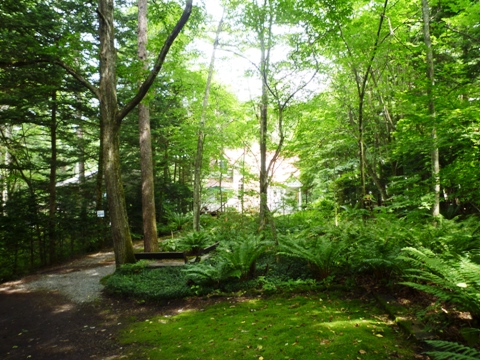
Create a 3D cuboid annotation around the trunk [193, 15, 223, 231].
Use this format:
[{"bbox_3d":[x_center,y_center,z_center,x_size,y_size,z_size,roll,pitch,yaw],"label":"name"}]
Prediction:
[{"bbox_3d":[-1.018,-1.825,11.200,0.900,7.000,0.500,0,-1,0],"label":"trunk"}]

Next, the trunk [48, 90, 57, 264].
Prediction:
[{"bbox_3d":[-3.894,-0.052,7.200,0.150,3.600,0.150,0,-1,0],"label":"trunk"}]

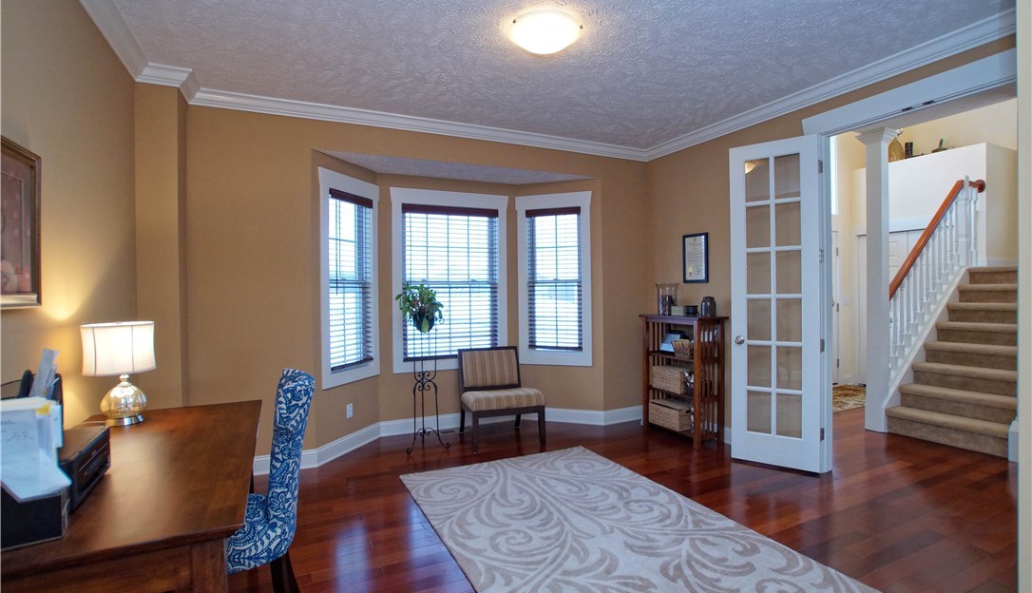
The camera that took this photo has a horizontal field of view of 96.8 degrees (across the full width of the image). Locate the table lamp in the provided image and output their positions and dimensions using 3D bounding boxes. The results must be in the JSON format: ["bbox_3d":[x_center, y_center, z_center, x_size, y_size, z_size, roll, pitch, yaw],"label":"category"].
[{"bbox_3d":[-1.954,0.374,2.283,0.290,0.495,0.290,-1,1,-26],"label":"table lamp"}]

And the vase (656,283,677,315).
[{"bbox_3d":[1.498,0.029,4.517,0.215,0.325,0.215,-1,1,-26],"label":"vase"}]

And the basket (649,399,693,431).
[{"bbox_3d":[1.473,1.117,4.339,0.197,0.211,0.385,-1,1,-26],"label":"basket"}]

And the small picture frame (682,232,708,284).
[{"bbox_3d":[1.665,-0.350,4.248,0.025,0.449,0.291,-1,1,-27],"label":"small picture frame"}]

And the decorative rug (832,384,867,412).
[{"bbox_3d":[3.987,1.246,5.693,1.785,0.012,0.816,-1,1,-25],"label":"decorative rug"}]

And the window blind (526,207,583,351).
[{"bbox_3d":[0.396,-0.180,4.753,0.571,1.469,0.061,0,1,18],"label":"window blind"}]

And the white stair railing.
[{"bbox_3d":[4.356,-0.249,4.697,1.907,2.040,0.092,-1,1,-25],"label":"white stair railing"}]

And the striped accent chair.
[{"bbox_3d":[-0.168,0.918,4.326,0.645,0.800,0.750,-1,1,-17],"label":"striped accent chair"}]

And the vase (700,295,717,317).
[{"bbox_3d":[1.724,0.089,4.100,0.131,0.182,0.131,-1,1,0],"label":"vase"}]

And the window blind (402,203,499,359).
[{"bbox_3d":[-0.637,-0.143,4.590,0.979,1.515,0.061,-1,1,-24],"label":"window blind"}]

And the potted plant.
[{"bbox_3d":[-0.840,0.095,3.988,0.418,0.439,0.398,-1,1,0],"label":"potted plant"}]

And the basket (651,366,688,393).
[{"bbox_3d":[1.474,0.774,4.326,0.167,0.196,0.341,-1,1,-26],"label":"basket"}]

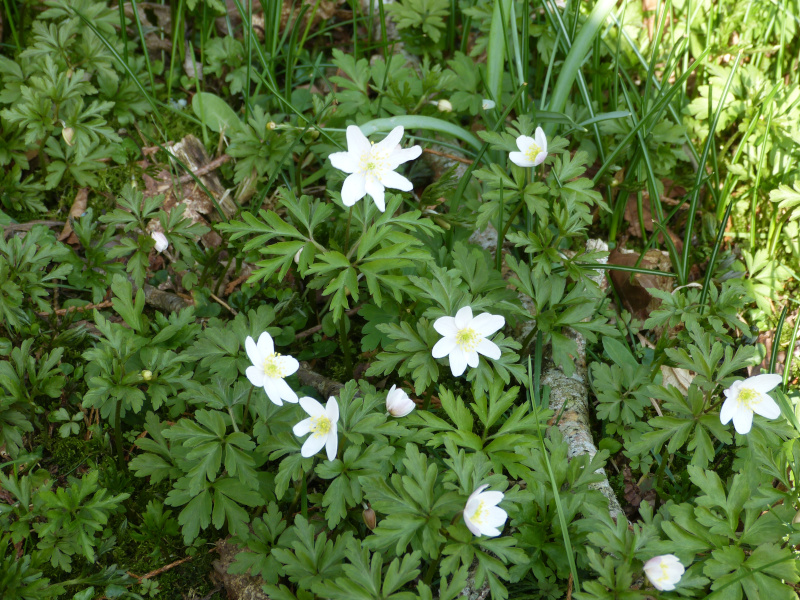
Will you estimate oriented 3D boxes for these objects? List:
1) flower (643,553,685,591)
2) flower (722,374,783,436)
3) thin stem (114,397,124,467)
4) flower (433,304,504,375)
[{"bbox_3d":[0.122,0.127,1.170,0.020,0.018,0.018,-8,-5,43],"label":"flower"},{"bbox_3d":[0.170,0.050,1.220,0.034,0.016,0.033,0,78,-24],"label":"flower"},{"bbox_3d":[-0.134,0.064,1.209,0.003,0.048,0.003,3,40,0],"label":"thin stem"},{"bbox_3d":[0.034,0.021,1.260,0.036,0.013,0.036,0,76,2],"label":"flower"}]

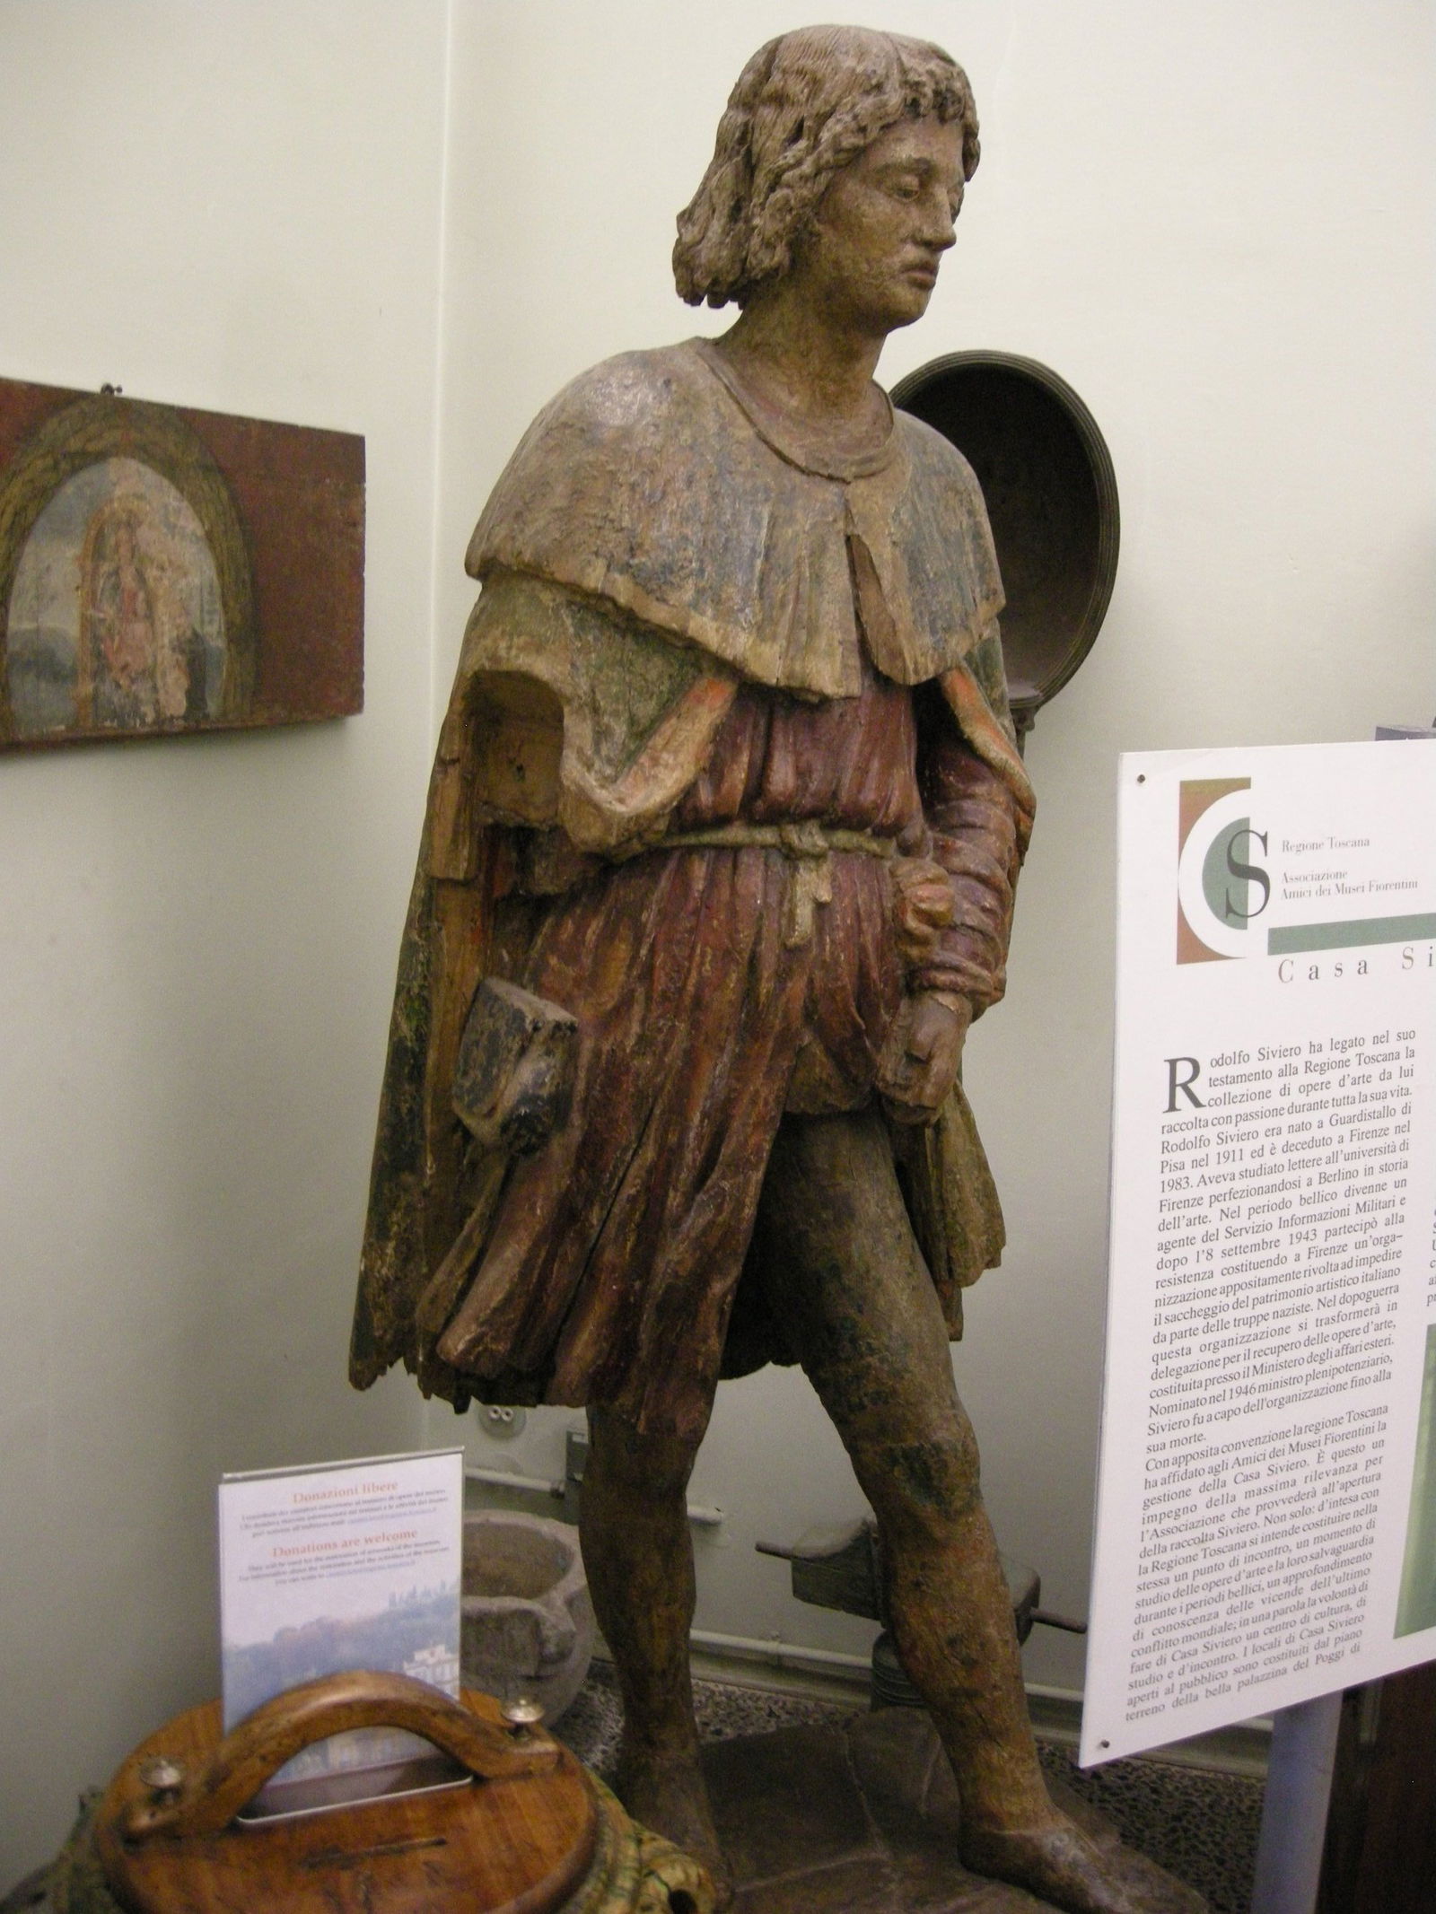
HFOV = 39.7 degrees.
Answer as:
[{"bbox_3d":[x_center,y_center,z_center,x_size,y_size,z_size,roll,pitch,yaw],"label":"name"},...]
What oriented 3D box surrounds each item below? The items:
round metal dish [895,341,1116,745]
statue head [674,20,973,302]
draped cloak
[{"bbox_3d":[0.314,-0.470,2.288,0.400,0.450,0.150,10,12,36],"label":"round metal dish"},{"bbox_3d":[0.089,-0.651,1.650,0.250,0.240,0.205,19,18,39],"label":"statue head"},{"bbox_3d":[-0.020,-0.067,1.756,0.520,0.960,0.380,-4,12,-33],"label":"draped cloak"}]

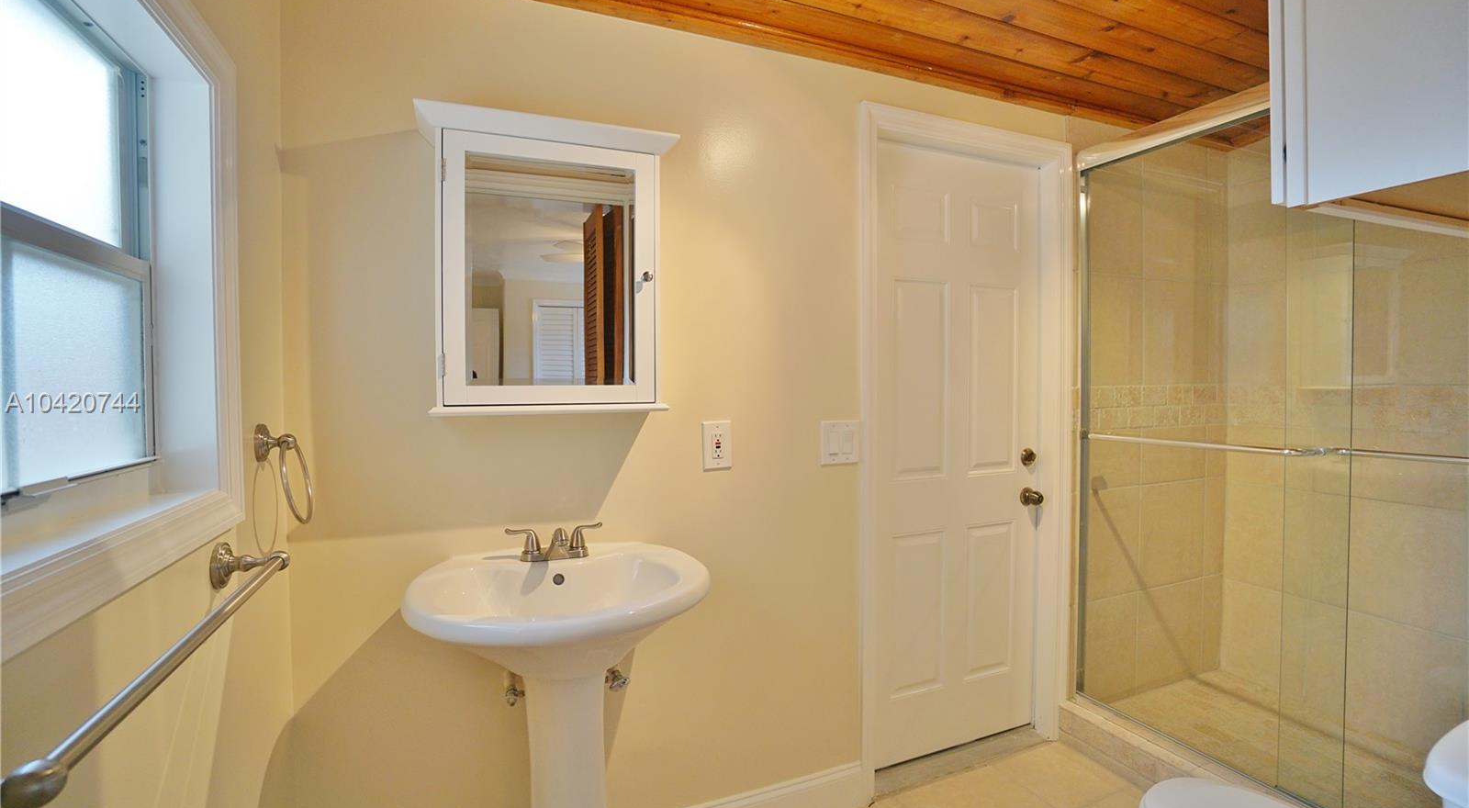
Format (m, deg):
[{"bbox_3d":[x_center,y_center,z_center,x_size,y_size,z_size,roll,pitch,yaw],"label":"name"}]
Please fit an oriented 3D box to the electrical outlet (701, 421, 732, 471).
[{"bbox_3d":[-0.046,0.111,1.626,0.081,0.126,0.012,-1,1,-21],"label":"electrical outlet"}]

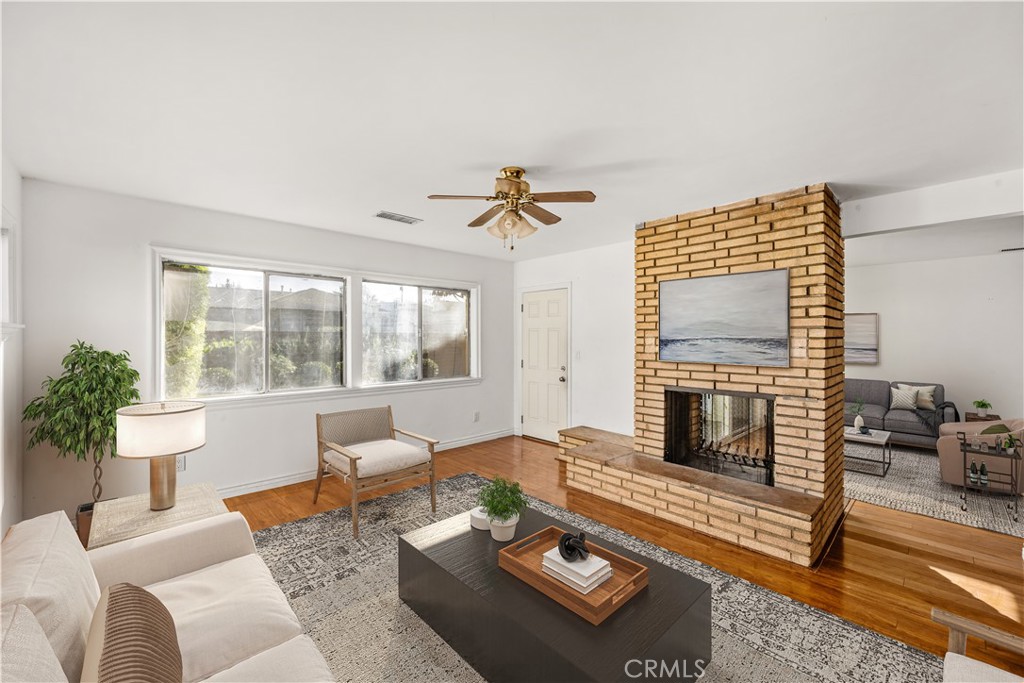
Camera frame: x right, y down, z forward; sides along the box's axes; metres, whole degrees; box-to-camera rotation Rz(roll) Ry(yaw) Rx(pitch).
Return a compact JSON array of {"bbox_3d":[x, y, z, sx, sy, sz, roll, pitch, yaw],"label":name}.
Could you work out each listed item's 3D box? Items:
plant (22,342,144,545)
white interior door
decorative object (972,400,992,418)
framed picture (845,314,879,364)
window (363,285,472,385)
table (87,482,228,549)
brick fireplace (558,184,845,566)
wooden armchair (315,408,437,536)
[{"bbox_3d":[-2.769,0.668,2.606,0.530,1.410,0.530,0,1,-42],"label":"plant"},{"bbox_3d":[0.432,0.331,5.311,0.050,2.015,0.835,0,1,-42],"label":"white interior door"},{"bbox_3d":[5.664,0.802,4.791,0.160,0.210,0.160,0,1,-42],"label":"decorative object"},{"bbox_3d":[5.114,-0.036,6.106,0.040,0.760,0.780,0,1,-42],"label":"framed picture"},{"bbox_3d":[-1.075,-0.094,4.760,1.430,1.130,0.070,0,1,-42],"label":"window"},{"bbox_3d":[-1.734,1.105,1.966,0.470,0.550,0.635,0,1,-42],"label":"table"},{"bbox_3d":[1.385,0.142,3.737,1.130,2.455,2.545,0,1,-42],"label":"brick fireplace"},{"bbox_3d":[-1.121,0.977,3.276,0.700,0.785,0.855,0,1,-42],"label":"wooden armchair"}]

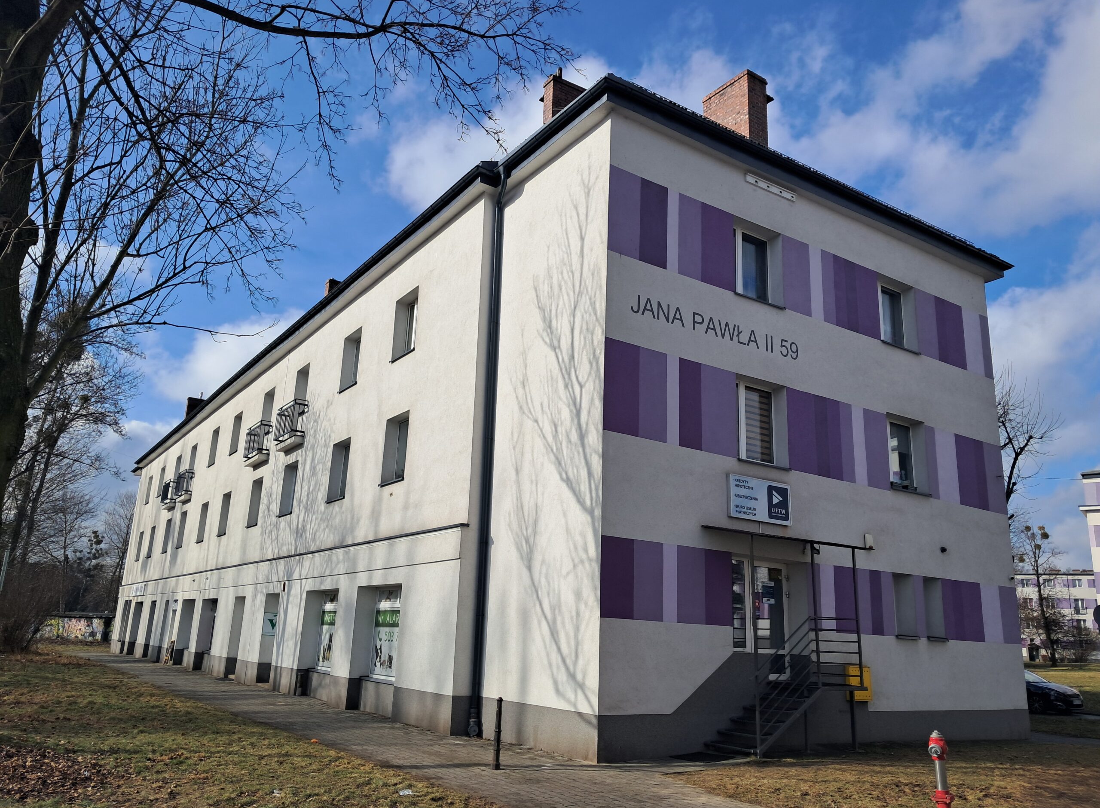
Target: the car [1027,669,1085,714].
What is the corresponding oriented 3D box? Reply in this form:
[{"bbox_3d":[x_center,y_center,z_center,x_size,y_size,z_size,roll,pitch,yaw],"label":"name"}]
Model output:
[{"bbox_3d":[15.206,9.363,28.381,1.800,1.470,4.300,12,-18,-32],"label":"car"}]

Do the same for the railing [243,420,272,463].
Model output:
[{"bbox_3d":[-9.584,1.245,28.080,0.420,1.080,1.780,12,-18,-31],"label":"railing"}]

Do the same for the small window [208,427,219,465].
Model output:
[{"bbox_3d":[-13.530,1.765,34.816,0.220,1.500,1.180,12,-18,-31],"label":"small window"}]

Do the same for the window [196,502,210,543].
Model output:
[{"bbox_3d":[-13.430,4.651,33.523,0.220,1.530,1.150,12,-18,-32],"label":"window"}]

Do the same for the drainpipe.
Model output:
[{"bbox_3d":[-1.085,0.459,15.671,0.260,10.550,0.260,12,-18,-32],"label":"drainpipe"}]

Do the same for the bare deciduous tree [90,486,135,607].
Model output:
[{"bbox_3d":[-36.540,13.823,74.000,6.000,12.800,6.000,10,-17,-25],"label":"bare deciduous tree"}]

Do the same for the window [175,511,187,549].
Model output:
[{"bbox_3d":[-15.950,5.491,37.420,0.220,1.500,1.200,12,-18,-31],"label":"window"}]

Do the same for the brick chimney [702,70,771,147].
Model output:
[{"bbox_3d":[4.379,-6.432,20.289,0.660,2.120,1.480,12,-18,-31],"label":"brick chimney"}]

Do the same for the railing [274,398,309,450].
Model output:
[{"bbox_3d":[-7.597,0.553,25.134,0.420,1.080,1.780,12,-18,-31],"label":"railing"}]

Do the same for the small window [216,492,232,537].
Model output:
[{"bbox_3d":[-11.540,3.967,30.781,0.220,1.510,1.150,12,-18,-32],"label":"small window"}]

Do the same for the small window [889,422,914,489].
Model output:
[{"bbox_3d":[7.151,1.093,17.732,1.200,1.480,0.150,12,-18,-32],"label":"small window"}]

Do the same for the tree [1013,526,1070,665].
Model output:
[{"bbox_3d":[49.142,19.080,86.000,5.400,13.900,5.400,-6,-17,29],"label":"tree"}]

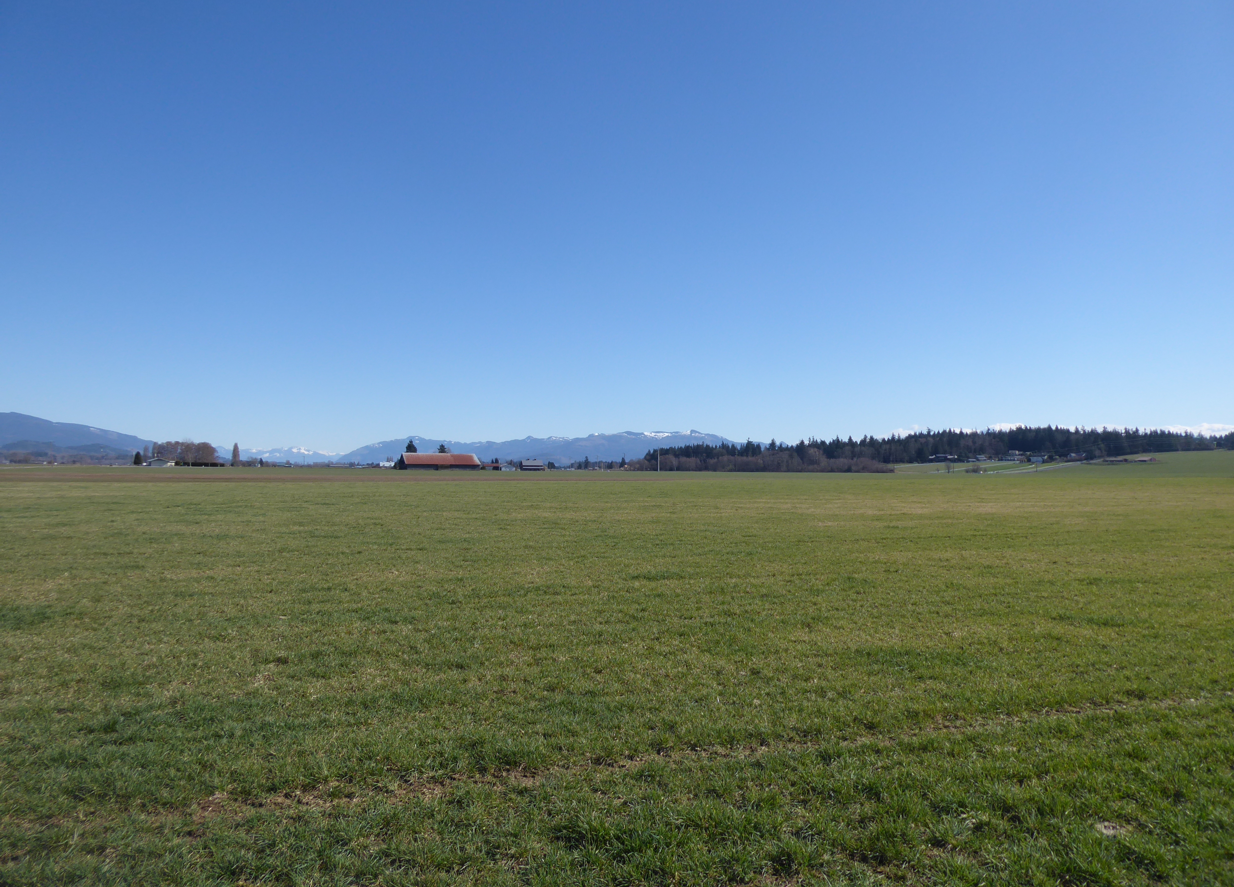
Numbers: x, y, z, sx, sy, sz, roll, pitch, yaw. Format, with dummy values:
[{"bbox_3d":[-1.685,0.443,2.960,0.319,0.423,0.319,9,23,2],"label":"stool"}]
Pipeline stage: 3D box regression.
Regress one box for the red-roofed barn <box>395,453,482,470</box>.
[{"bbox_3d":[-91.390,9.420,440.520,38.190,8.450,20.790,2,-2,-25],"label":"red-roofed barn"}]

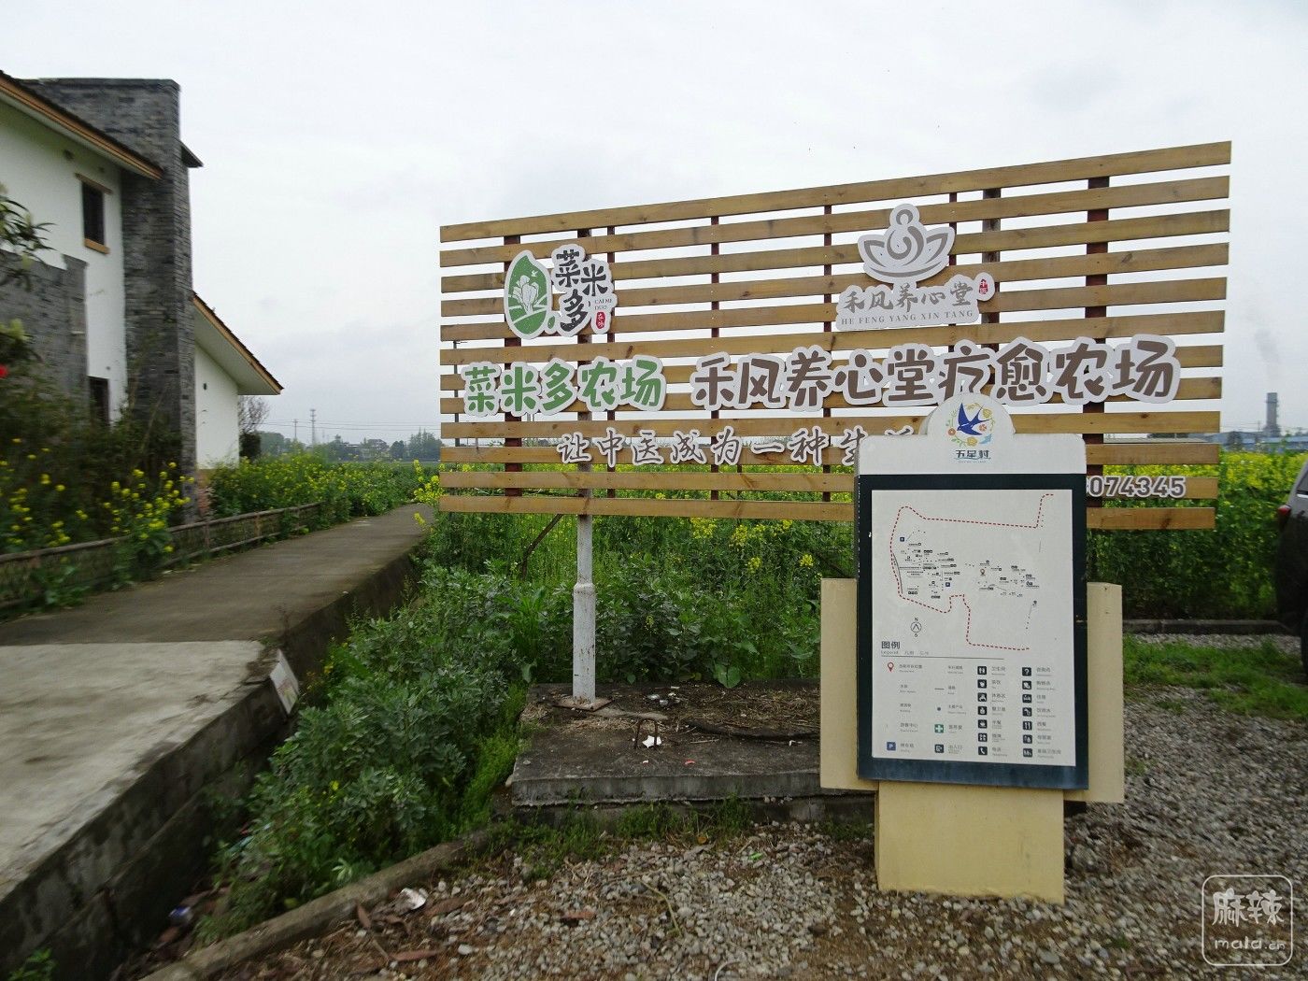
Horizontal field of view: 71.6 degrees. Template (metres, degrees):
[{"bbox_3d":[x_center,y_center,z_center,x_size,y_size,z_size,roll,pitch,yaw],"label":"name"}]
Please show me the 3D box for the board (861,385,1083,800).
[{"bbox_3d":[1.095,0.337,3.185,0.760,1.340,0.150,0,-1,8],"label":"board"}]

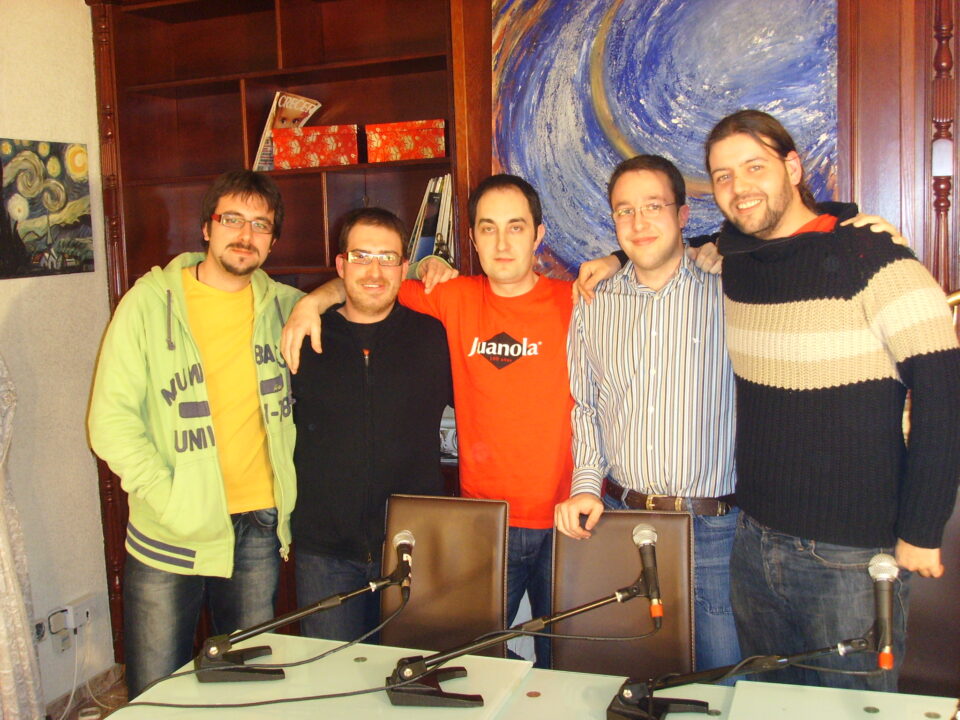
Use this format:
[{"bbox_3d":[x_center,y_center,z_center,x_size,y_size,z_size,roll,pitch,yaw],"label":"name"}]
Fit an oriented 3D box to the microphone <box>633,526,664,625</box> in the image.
[{"bbox_3d":[0.348,0.441,2.223,0.052,0.210,0.052,-8,-18,7],"label":"microphone"}]

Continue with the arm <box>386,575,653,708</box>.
[{"bbox_3d":[0.084,0.558,2.197,0.552,0.221,0.163,-2,5,-6],"label":"arm"}]

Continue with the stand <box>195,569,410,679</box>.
[{"bbox_3d":[-0.391,0.575,2.371,0.464,0.187,0.161,-3,5,-15],"label":"stand"}]

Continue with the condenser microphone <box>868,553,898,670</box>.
[{"bbox_3d":[0.687,0.425,1.839,0.052,0.195,0.052,-2,-19,20],"label":"condenser microphone"}]

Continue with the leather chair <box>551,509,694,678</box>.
[{"bbox_3d":[0.267,0.886,2.253,0.380,1.038,0.560,0,5,16],"label":"leather chair"}]

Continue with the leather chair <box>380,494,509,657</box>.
[{"bbox_3d":[-0.149,0.881,2.438,0.380,1.042,0.560,0,5,19],"label":"leather chair"}]

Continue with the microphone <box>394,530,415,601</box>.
[{"bbox_3d":[-0.169,0.461,2.441,0.052,0.052,0.198,-2,41,-4],"label":"microphone"}]

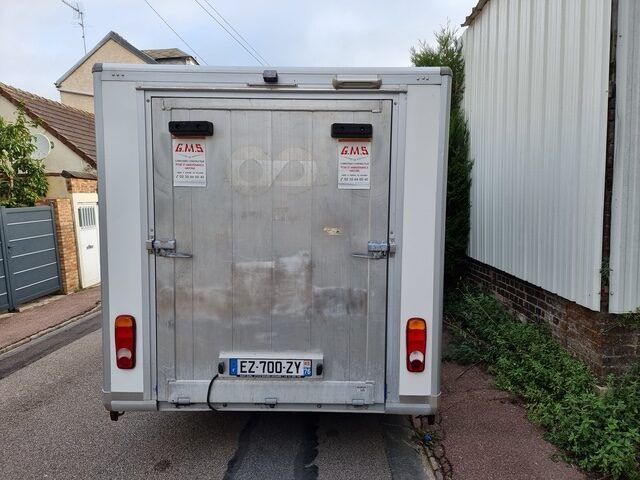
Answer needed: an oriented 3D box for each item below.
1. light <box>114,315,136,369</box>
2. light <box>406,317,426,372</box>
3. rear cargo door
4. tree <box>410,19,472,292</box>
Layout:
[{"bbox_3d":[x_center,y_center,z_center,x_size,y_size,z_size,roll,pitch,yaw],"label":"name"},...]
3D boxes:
[{"bbox_3d":[-1.230,0.647,2.809,0.128,0.340,0.060,1,5,1],"label":"light"},{"bbox_3d":[0.606,0.662,2.786,0.128,0.340,0.060,1,5,1],"label":"light"},{"bbox_3d":[-0.305,0.106,2.766,1.472,1.939,0.100,1,5,1],"label":"rear cargo door"},{"bbox_3d":[1.729,-1.150,6.383,0.920,3.800,0.920,-2,7,0],"label":"tree"}]

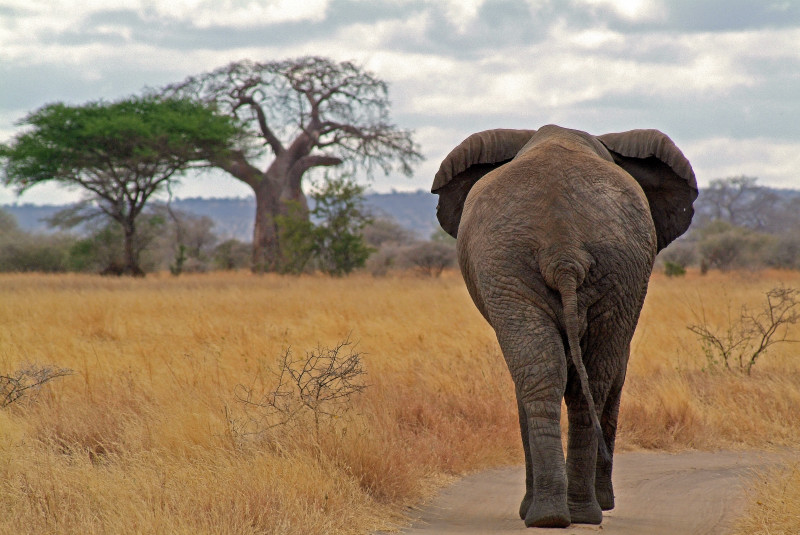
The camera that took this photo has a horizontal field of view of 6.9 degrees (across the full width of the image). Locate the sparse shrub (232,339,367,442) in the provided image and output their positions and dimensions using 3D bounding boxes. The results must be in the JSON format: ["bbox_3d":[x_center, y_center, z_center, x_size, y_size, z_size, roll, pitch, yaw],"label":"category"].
[{"bbox_3d":[-0.904,1.155,60.000,1.220,1.040,1.050,0,0,0],"label":"sparse shrub"}]

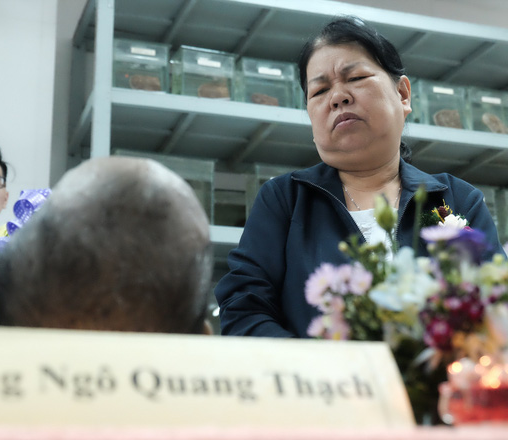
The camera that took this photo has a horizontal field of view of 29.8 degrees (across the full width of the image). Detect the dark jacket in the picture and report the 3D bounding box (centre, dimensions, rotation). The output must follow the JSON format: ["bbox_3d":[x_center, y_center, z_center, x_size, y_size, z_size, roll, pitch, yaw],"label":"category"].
[{"bbox_3d":[0.179,0.172,1.520,0.510,0.600,0.360,1,-13,-4],"label":"dark jacket"}]

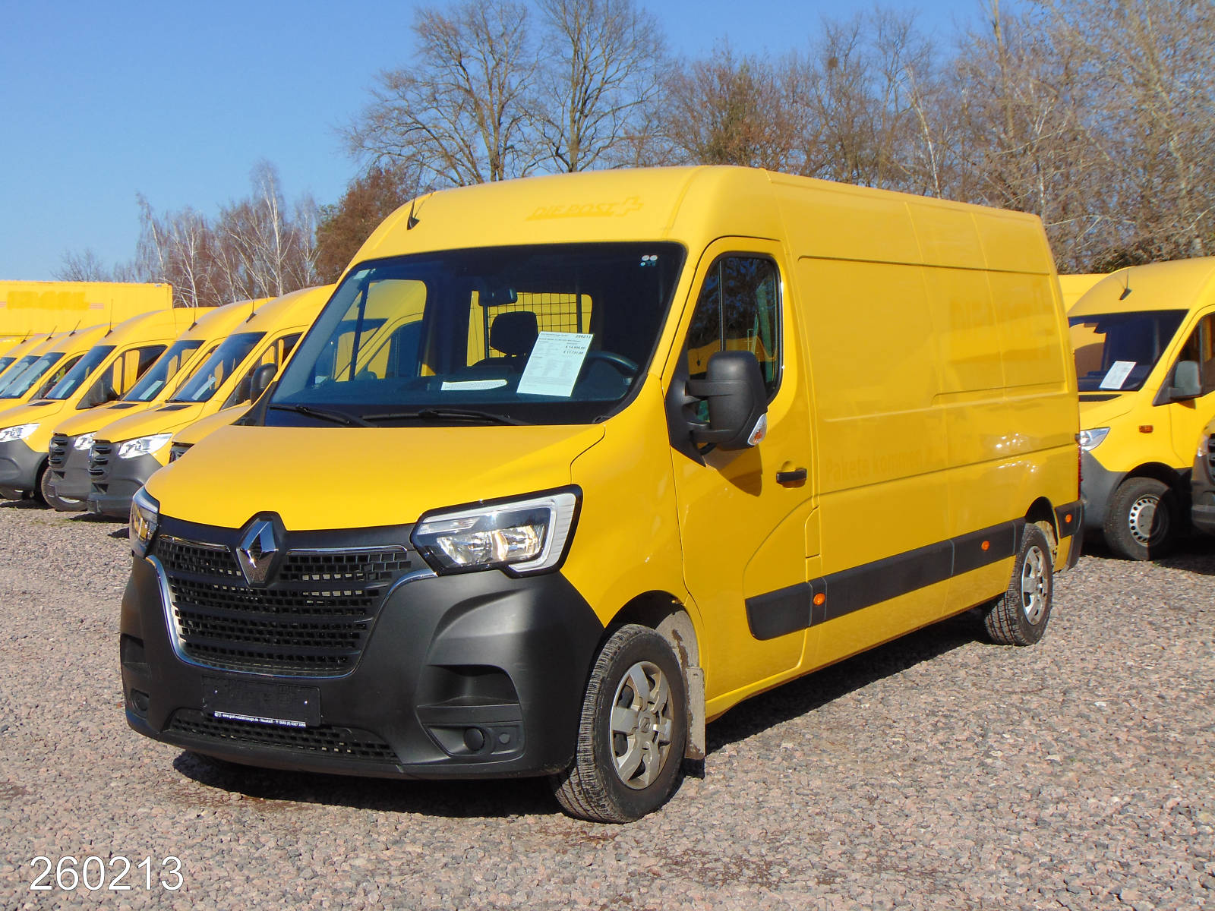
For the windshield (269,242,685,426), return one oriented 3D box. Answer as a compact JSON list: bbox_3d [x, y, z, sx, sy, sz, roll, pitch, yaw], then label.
[{"bbox_3d":[-0.575,-0.427,6.791,1.780,1.050,0.151,1,-42,32],"label":"windshield"}]

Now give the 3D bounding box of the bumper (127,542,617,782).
[{"bbox_3d":[-1.014,0.683,6.091,2.000,0.740,0.620,1,3,32],"label":"bumper"}]

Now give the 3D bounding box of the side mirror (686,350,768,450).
[{"bbox_3d":[0.451,-0.197,6.335,0.255,0.365,0.210,1,3,32],"label":"side mirror"}]

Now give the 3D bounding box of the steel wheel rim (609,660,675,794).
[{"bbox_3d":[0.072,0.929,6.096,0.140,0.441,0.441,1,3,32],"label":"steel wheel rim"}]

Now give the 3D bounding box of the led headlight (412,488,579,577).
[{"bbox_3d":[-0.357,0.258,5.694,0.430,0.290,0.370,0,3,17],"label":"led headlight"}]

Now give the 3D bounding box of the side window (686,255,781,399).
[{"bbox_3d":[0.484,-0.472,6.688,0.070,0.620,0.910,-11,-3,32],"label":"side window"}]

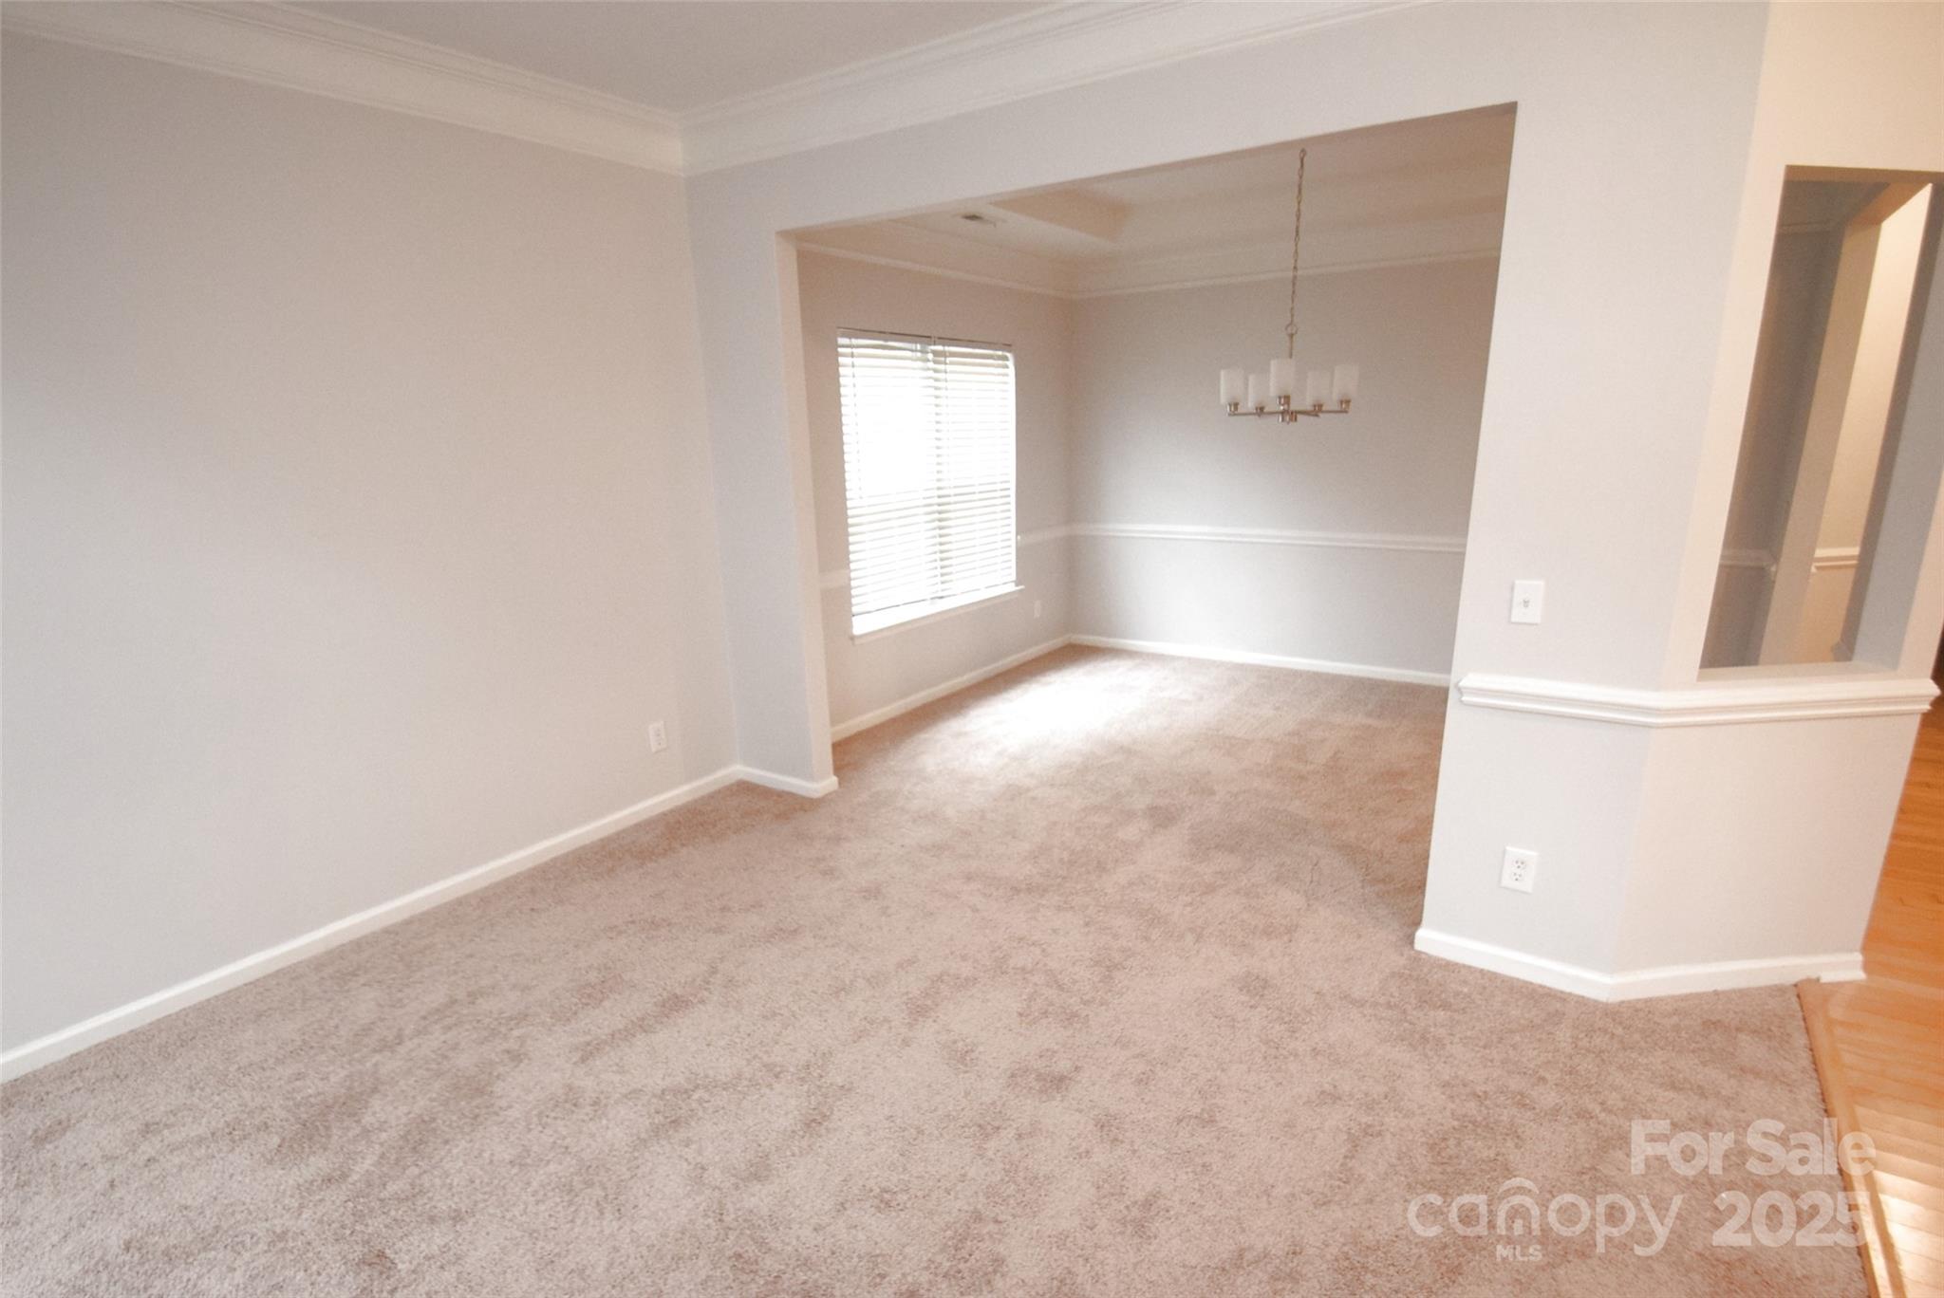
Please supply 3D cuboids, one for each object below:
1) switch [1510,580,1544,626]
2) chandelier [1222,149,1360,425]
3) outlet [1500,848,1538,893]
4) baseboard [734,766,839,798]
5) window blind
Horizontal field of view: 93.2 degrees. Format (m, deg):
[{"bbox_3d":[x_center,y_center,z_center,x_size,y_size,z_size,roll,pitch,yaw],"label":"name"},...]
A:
[{"bbox_3d":[1.436,-0.120,2.374,0.069,0.114,0.014,7,17,32],"label":"switch"},{"bbox_3d":[1.394,-1.545,3.948,0.609,1.112,0.609,9,17,35],"label":"chandelier"},{"bbox_3d":[1.507,0.611,2.527,0.077,0.123,0.010,7,17,32],"label":"outlet"},{"bbox_3d":[-0.828,0.569,4.115,0.448,0.076,0.140,7,17,32],"label":"baseboard"},{"bbox_3d":[-0.194,-0.954,5.102,0.060,1.470,1.475,9,17,35],"label":"window blind"}]

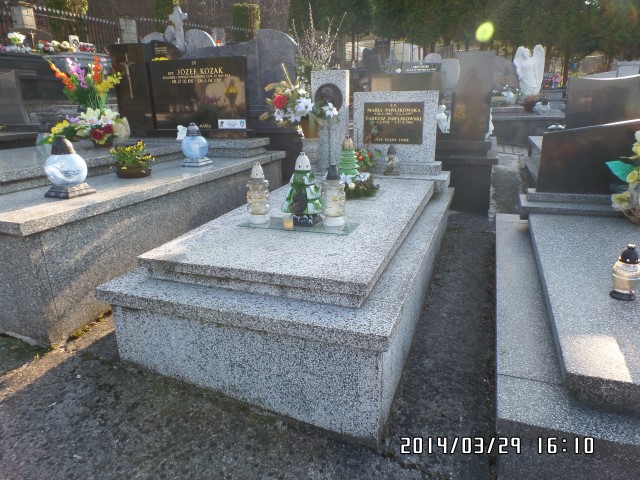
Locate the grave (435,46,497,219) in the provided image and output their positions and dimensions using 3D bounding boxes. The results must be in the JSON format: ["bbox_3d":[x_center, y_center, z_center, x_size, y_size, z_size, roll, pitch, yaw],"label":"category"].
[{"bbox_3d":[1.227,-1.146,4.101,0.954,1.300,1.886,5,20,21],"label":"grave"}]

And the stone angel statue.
[{"bbox_3d":[3.334,-2.711,6.800,0.512,0.848,0.340,5,20,21],"label":"stone angel statue"}]

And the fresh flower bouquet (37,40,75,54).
[{"bbox_3d":[-4.160,-3.033,6.700,0.520,0.210,0.320,5,20,21],"label":"fresh flower bouquet"}]

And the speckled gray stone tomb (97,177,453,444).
[{"bbox_3d":[0.060,0.033,2.254,1.060,0.453,1.999,5,20,21],"label":"speckled gray stone tomb"}]

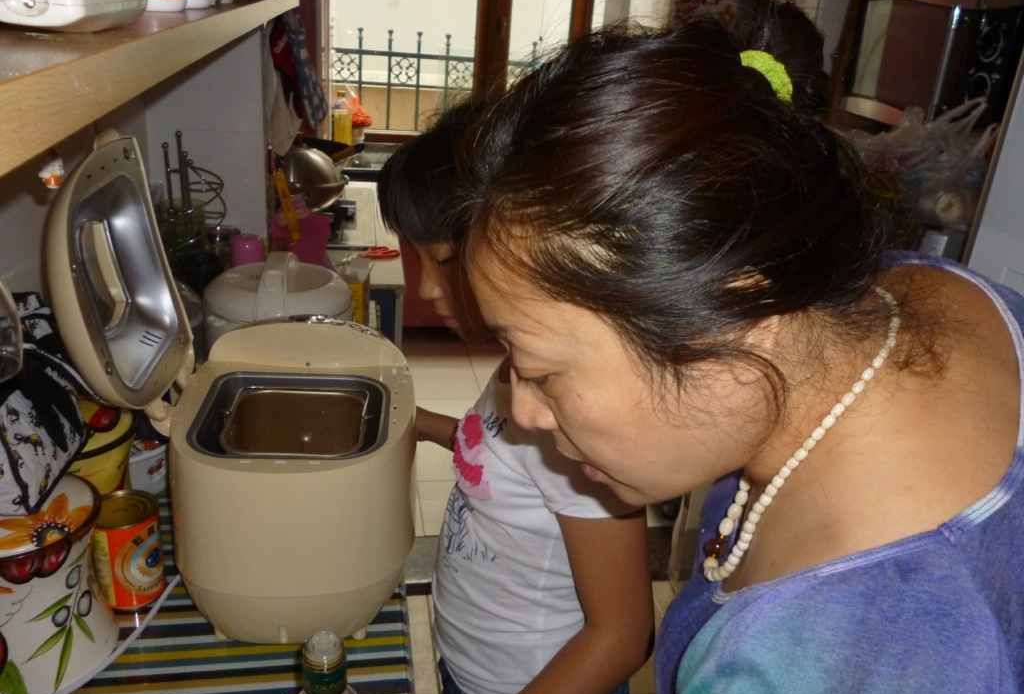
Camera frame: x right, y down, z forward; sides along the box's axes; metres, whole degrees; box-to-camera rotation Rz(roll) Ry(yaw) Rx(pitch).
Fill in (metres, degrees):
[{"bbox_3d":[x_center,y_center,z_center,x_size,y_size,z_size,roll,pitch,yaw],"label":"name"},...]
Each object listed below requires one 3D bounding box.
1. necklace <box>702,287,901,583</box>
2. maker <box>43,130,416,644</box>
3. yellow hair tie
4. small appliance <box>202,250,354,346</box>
[{"bbox_3d":[0.155,0.052,0.496,0.052,0.212,0.135,19,18,-18],"label":"necklace"},{"bbox_3d":[-0.284,0.023,0.947,0.347,0.526,0.368,0,23,-11],"label":"maker"},{"bbox_3d":[0.130,-0.138,0.435,0.043,0.043,0.014,0,31,36],"label":"yellow hair tie"},{"bbox_3d":[-0.402,-0.035,1.430,0.250,0.245,0.262,0,23,-11],"label":"small appliance"}]

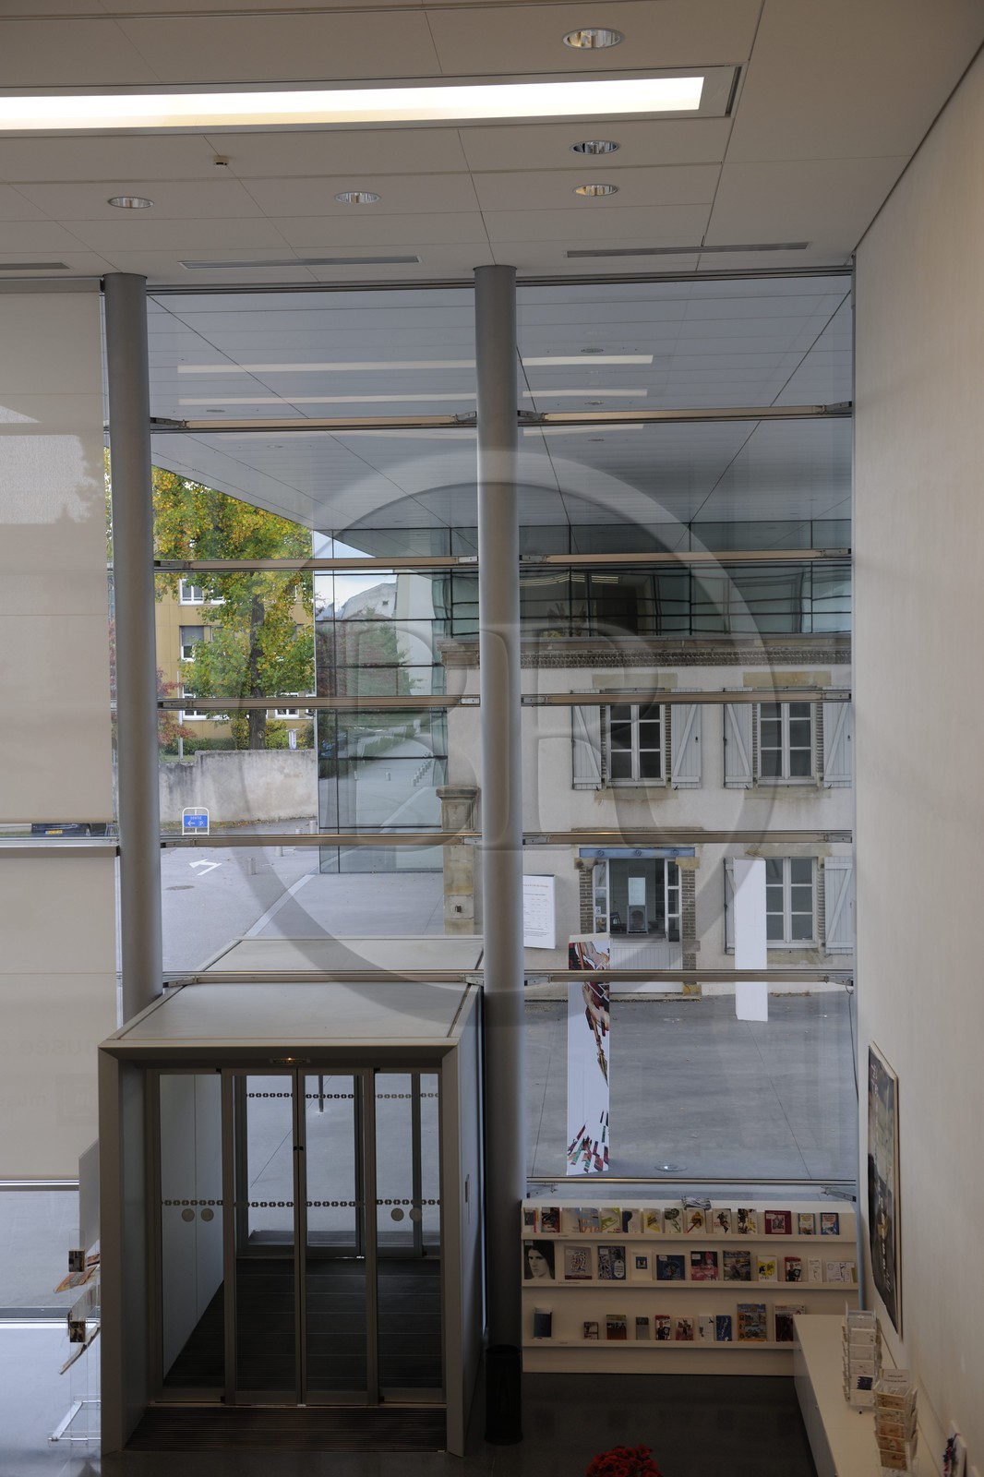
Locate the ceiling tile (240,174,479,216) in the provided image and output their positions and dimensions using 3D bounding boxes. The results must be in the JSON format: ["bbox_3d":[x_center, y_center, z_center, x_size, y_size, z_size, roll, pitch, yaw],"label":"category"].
[{"bbox_3d":[-0.842,-3.592,12.169,1.476,0.030,1.048,-1,3,3],"label":"ceiling tile"}]

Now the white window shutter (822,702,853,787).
[{"bbox_3d":[5.755,0.000,30.702,0.504,1.686,0.050,-1,3,3],"label":"white window shutter"}]

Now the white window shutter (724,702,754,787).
[{"bbox_3d":[4.000,0.015,30.017,0.494,1.625,0.050,-1,3,4],"label":"white window shutter"}]

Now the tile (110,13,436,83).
[{"bbox_3d":[-1.021,-3.438,9.158,1.476,0.030,0.936,-1,3,3],"label":"tile"}]

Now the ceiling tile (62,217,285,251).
[{"bbox_3d":[-2.275,-3.652,13.367,1.503,0.025,1.058,-1,3,4],"label":"ceiling tile"}]

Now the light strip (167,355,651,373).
[{"bbox_3d":[-0.829,-3.957,19.537,5.050,0.060,0.563,-1,3,4],"label":"light strip"}]

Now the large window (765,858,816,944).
[{"bbox_3d":[4.712,2.611,29.439,0.930,1.468,0.100,-1,3,4],"label":"large window"}]

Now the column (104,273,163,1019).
[{"bbox_3d":[-2.896,0.633,15.071,0.327,8.649,0.327,-1,3,3],"label":"column"}]

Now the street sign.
[{"bbox_3d":[-8.478,2.442,52.791,0.780,0.942,0.060,-1,3,3],"label":"street sign"}]

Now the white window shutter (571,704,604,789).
[{"bbox_3d":[1.560,0.039,30.167,0.499,1.624,0.050,-1,3,4],"label":"white window shutter"}]

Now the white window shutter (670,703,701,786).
[{"bbox_3d":[3.087,0.006,29.260,0.462,1.605,0.050,-1,3,4],"label":"white window shutter"}]

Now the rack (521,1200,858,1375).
[{"bbox_3d":[1.538,4.281,14.391,2.593,1.272,0.445,-1,3,4],"label":"rack"}]

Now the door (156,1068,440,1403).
[{"bbox_3d":[-1.444,3.699,13.673,2.190,2.576,0.100,-1,3,4],"label":"door"}]

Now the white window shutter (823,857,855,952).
[{"bbox_3d":[5.519,2.647,29.241,0.470,1.548,0.050,-1,3,4],"label":"white window shutter"}]

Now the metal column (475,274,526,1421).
[{"bbox_3d":[0.065,0.829,13.526,0.285,8.474,0.285,-1,3,4],"label":"metal column"}]

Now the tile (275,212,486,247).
[{"bbox_3d":[-0.783,-3.644,13.195,1.476,0.030,0.998,-1,3,3],"label":"tile"}]

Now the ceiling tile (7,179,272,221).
[{"bbox_3d":[-2.340,-3.599,12.306,1.503,0.025,1.070,-1,3,4],"label":"ceiling tile"}]

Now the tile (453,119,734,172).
[{"bbox_3d":[0.622,-3.553,11.027,1.571,0.030,0.980,-1,3,3],"label":"tile"}]

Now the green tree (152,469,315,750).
[{"bbox_3d":[-10.438,-6.398,75.560,10.000,14.000,10.000,-1,3,4],"label":"green tree"}]

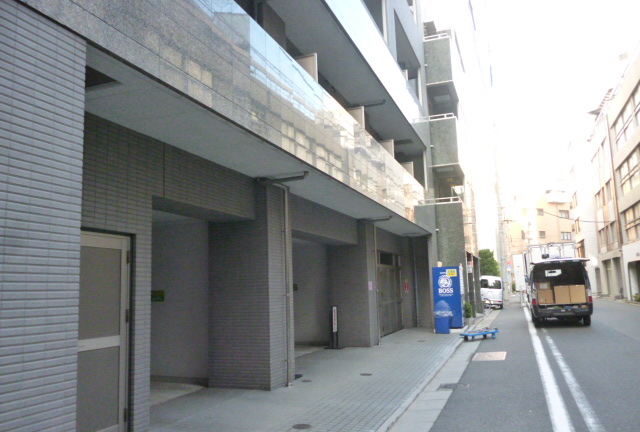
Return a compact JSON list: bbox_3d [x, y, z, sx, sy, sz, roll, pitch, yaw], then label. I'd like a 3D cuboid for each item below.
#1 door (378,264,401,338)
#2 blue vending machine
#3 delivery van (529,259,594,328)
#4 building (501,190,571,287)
[{"bbox_3d":[2.367,2.757,17.070,0.120,2.130,3.100,-5,-8,20],"label":"door"},{"bbox_3d":[4.088,2.540,16.245,0.790,1.830,1.100,-5,-8,20],"label":"blue vending machine"},{"bbox_3d":[8.305,2.776,18.201,1.700,2.000,4.500,-5,-8,20],"label":"delivery van"},{"bbox_3d":[27.900,3.000,66.000,7.500,12.800,7.000,1,-8,-18],"label":"building"}]

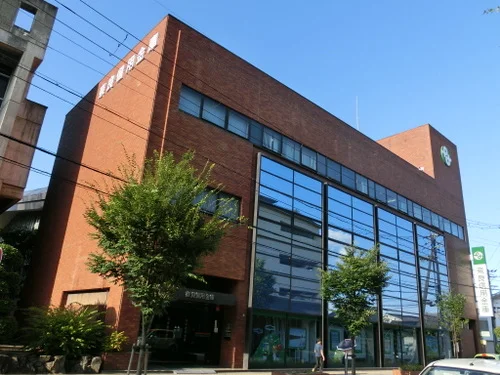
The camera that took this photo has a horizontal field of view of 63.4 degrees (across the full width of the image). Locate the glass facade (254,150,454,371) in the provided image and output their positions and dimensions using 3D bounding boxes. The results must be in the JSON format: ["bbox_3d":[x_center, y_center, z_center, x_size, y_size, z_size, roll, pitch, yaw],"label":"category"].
[{"bbox_3d":[8.996,6.628,28.767,23.900,11.250,0.450,20,-25,-39],"label":"glass facade"}]

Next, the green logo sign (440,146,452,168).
[{"bbox_3d":[20.870,-3.286,42.720,2.400,2.400,0.220,20,-25,-39],"label":"green logo sign"}]

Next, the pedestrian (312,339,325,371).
[{"bbox_3d":[3.698,9.009,21.736,0.580,1.670,0.500,20,-25,-39],"label":"pedestrian"}]

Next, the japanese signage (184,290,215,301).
[{"bbox_3d":[-2.293,5.070,18.841,1.720,0.270,0.060,20,-25,-39],"label":"japanese signage"}]

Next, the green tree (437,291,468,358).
[{"bbox_3d":[14.104,9.863,27.771,2.200,5.350,2.200,20,-25,-39],"label":"green tree"}]

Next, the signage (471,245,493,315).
[{"bbox_3d":[22.990,9.253,40.017,0.300,6.750,1.200,20,-25,-39],"label":"signage"}]

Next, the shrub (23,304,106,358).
[{"bbox_3d":[-7.134,5.535,15.449,2.900,2.100,2.600,20,-25,-39],"label":"shrub"}]

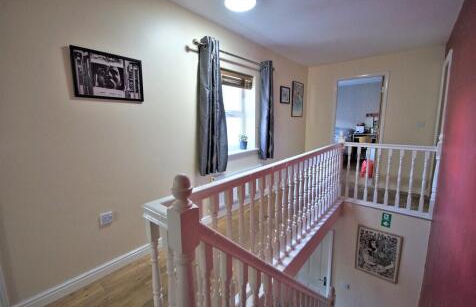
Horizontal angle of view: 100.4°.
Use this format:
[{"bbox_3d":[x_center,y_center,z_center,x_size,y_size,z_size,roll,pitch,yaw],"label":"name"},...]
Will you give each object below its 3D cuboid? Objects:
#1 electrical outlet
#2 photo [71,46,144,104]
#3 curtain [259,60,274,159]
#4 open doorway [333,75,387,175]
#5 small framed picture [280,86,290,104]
[{"bbox_3d":[-1.051,0.526,1.584,0.014,0.092,0.088,7,12,41],"label":"electrical outlet"},{"bbox_3d":[-0.968,-0.581,1.520,0.025,0.335,0.465,7,12,41],"label":"photo"},{"bbox_3d":[0.409,-0.590,2.867,0.120,1.370,0.230,7,12,41],"label":"curtain"},{"bbox_3d":[2.227,-0.394,3.711,0.790,1.965,0.130,7,12,41],"label":"open doorway"},{"bbox_3d":[0.834,-1.022,3.491,0.025,0.275,0.310,7,12,41],"label":"small framed picture"}]

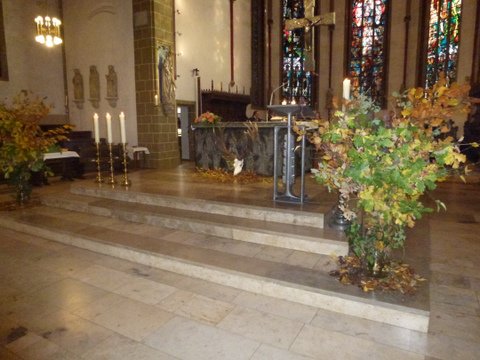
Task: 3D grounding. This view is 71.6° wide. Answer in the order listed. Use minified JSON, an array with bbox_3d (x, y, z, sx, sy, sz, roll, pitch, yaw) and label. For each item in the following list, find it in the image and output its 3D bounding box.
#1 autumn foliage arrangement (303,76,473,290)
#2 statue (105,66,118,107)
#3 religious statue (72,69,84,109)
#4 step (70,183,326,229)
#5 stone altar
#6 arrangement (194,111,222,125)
[{"bbox_3d":[1.106,0.006,2.660,1.270,1.620,1.100,5,9,26],"label":"autumn foliage arrangement"},{"bbox_3d":[-3.981,-2.928,10.311,0.400,1.250,0.280,5,9,26],"label":"statue"},{"bbox_3d":[-5.322,-3.015,10.968,0.380,1.250,0.280,5,9,26],"label":"religious statue"},{"bbox_3d":[-0.820,0.281,4.707,4.060,0.157,0.380,5,9,26],"label":"step"},{"bbox_3d":[0.281,-0.736,7.506,2.600,1.060,1.120,5,9,26],"label":"stone altar"},{"bbox_3d":[-0.705,-1.404,7.474,0.520,0.310,0.400,5,9,26],"label":"arrangement"}]

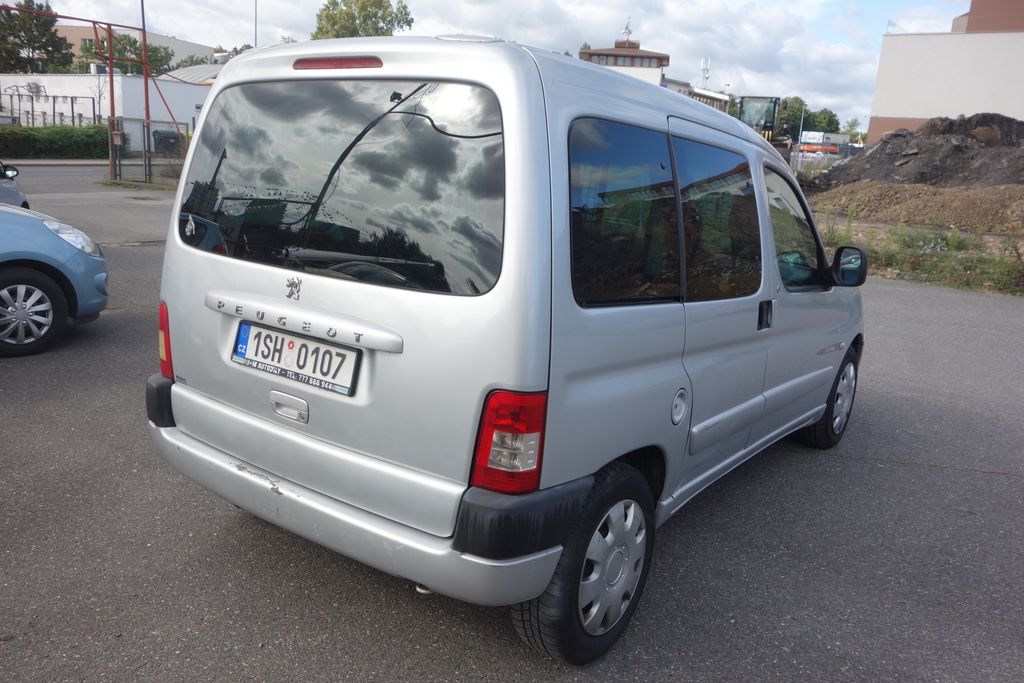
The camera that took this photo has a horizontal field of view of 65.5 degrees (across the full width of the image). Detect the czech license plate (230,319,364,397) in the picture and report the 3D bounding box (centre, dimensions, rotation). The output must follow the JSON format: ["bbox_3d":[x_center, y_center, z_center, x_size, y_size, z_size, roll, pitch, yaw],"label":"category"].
[{"bbox_3d":[-0.625,0.042,2.272,0.530,0.127,0.020,11,-1,35],"label":"czech license plate"}]

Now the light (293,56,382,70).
[{"bbox_3d":[-0.486,-0.787,2.232,0.370,0.040,0.030,11,3,35],"label":"light"}]

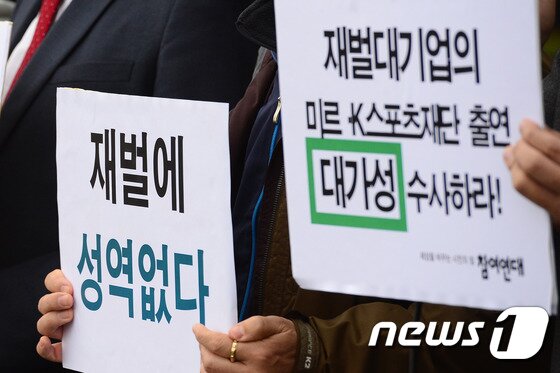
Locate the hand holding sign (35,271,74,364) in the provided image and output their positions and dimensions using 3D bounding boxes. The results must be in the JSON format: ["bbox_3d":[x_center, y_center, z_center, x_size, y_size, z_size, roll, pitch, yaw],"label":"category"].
[{"bbox_3d":[-0.216,0.134,3.230,0.080,0.100,0.090,2,5,20],"label":"hand holding sign"}]

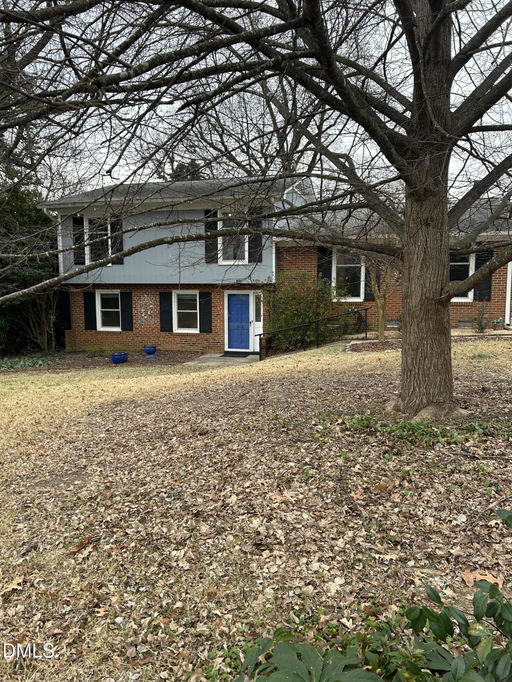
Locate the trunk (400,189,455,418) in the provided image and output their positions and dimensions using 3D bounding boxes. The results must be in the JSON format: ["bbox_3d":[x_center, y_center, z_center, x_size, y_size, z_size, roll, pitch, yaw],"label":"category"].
[{"bbox_3d":[2.053,-0.465,6.106,0.630,2.640,0.630,2,6,18],"label":"trunk"}]

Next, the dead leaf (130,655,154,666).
[{"bbox_3d":[-0.463,1.296,2.089,0.100,0.020,0.040,-3,7,-27],"label":"dead leaf"}]

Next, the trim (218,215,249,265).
[{"bbox_3d":[-0.737,-3.312,16.631,1.030,1.643,0.100,2,6,15],"label":"trim"}]

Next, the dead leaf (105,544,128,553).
[{"bbox_3d":[-0.821,1.217,3.015,0.115,0.020,0.045,-3,7,-26],"label":"dead leaf"}]

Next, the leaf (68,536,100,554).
[{"bbox_3d":[-1.025,1.209,3.043,0.065,0.030,0.180,5,8,39],"label":"leaf"}]

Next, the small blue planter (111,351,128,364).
[{"bbox_3d":[-4.212,0.528,15.882,0.490,0.310,0.490,0,6,0],"label":"small blue planter"}]

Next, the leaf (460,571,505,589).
[{"bbox_3d":[1.162,1.211,2.626,0.205,0.030,0.110,2,6,18],"label":"leaf"}]

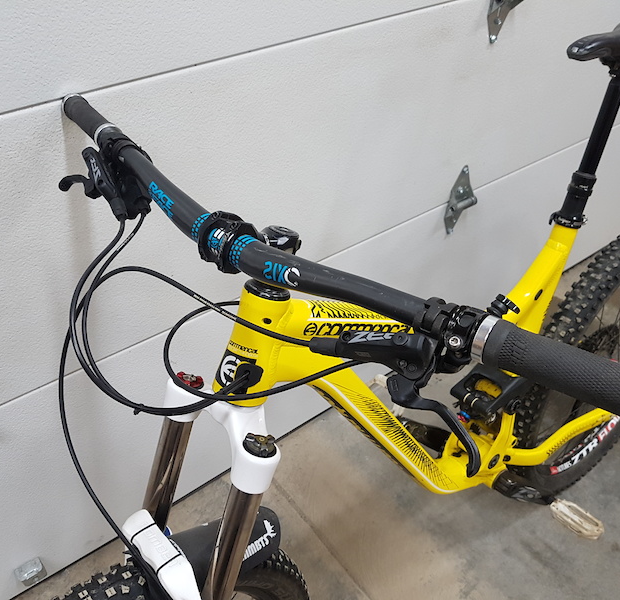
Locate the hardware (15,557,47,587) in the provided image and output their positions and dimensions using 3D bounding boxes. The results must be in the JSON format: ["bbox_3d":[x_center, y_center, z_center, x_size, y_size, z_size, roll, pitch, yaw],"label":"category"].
[{"bbox_3d":[-0.576,0.564,1.242,0.048,0.034,0.029,-26,48,-26],"label":"hardware"}]

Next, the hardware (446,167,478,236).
[{"bbox_3d":[0.368,-0.230,1.444,0.072,0.184,0.036,-26,48,-26],"label":"hardware"}]

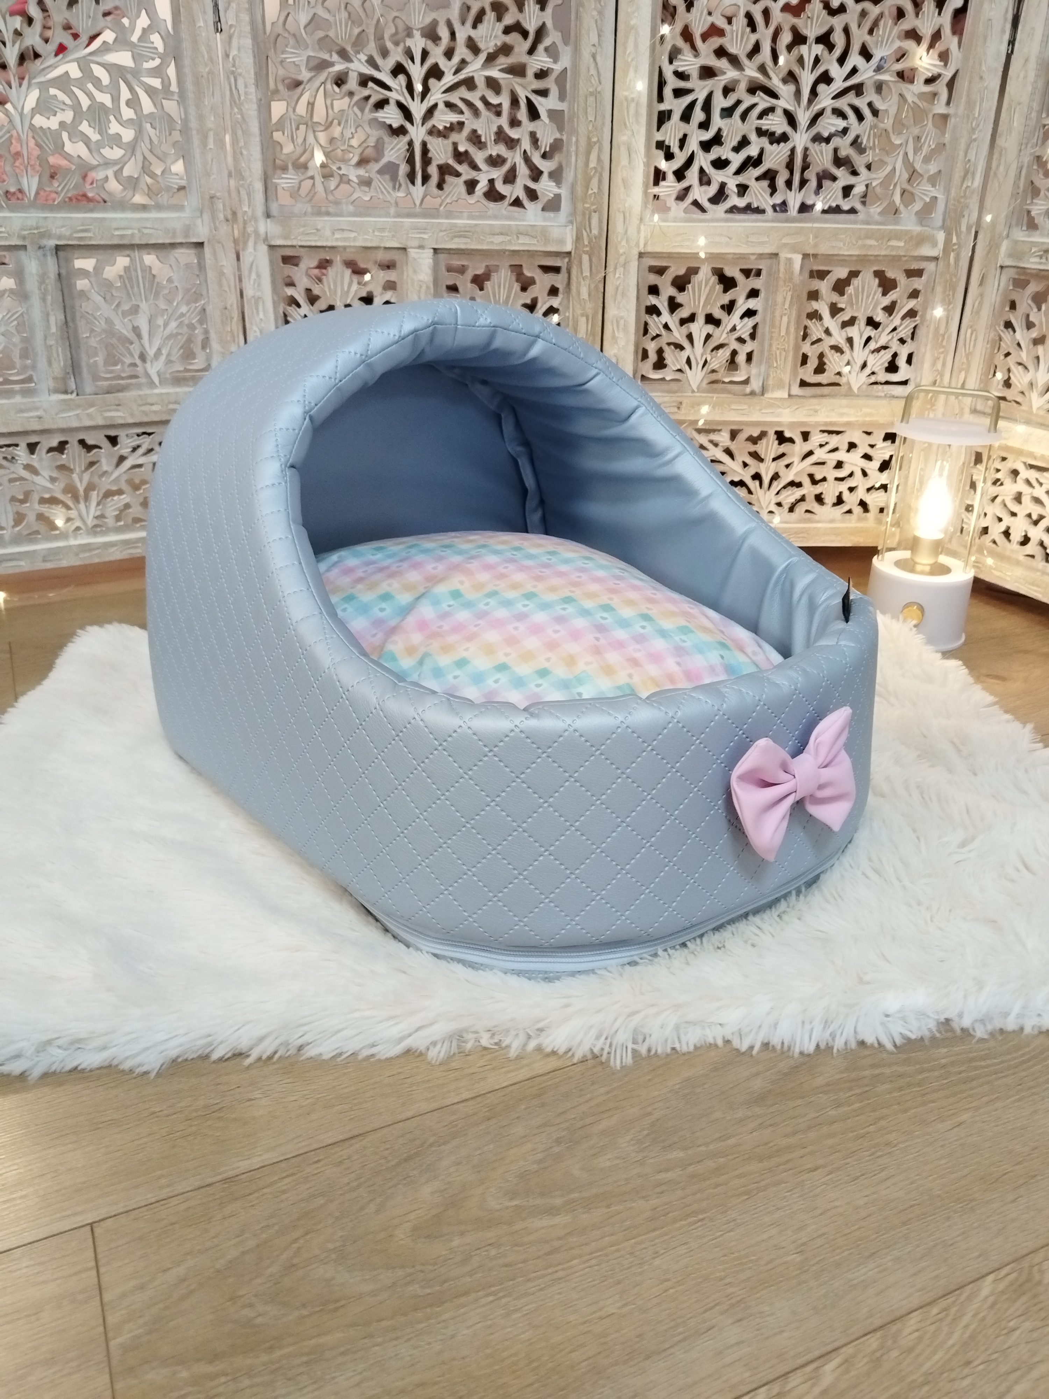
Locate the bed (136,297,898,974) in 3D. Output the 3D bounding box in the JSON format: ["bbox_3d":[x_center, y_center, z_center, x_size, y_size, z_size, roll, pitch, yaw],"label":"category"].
[{"bbox_3d":[0.033,-0.106,0.828,0.483,0.377,0.491,-18,30,-37],"label":"bed"}]

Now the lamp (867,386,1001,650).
[{"bbox_3d":[0.484,-0.215,1.246,0.119,0.290,0.119,11,25,23],"label":"lamp"}]

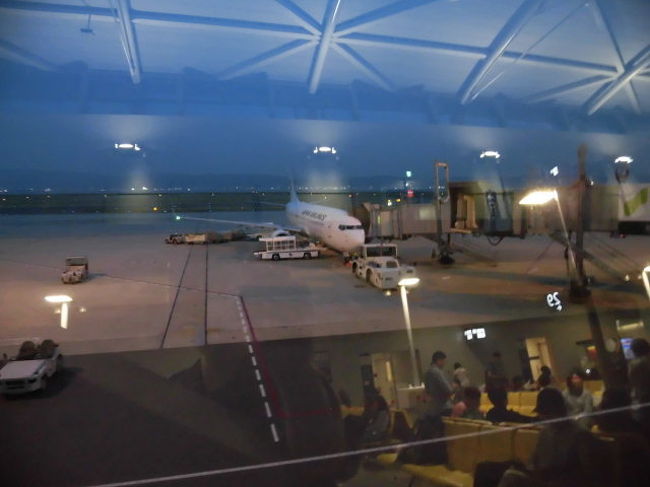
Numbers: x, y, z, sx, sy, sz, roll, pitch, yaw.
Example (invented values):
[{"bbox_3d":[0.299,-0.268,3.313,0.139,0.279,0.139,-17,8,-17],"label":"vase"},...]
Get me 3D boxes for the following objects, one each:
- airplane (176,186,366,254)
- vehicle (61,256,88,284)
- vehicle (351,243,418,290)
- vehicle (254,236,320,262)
[{"bbox_3d":[-1.662,-5.722,59.463,35.800,12.500,39.500,-2,7,-14],"label":"airplane"},{"bbox_3d":[-21.050,2.133,38.016,1.600,1.950,3.000,-2,7,-20],"label":"vehicle"},{"bbox_3d":[4.850,1.627,38.258,2.850,2.900,7.300,-2,7,-13],"label":"vehicle"},{"bbox_3d":[-4.250,0.378,50.697,7.200,2.450,2.100,-2,7,-17],"label":"vehicle"}]

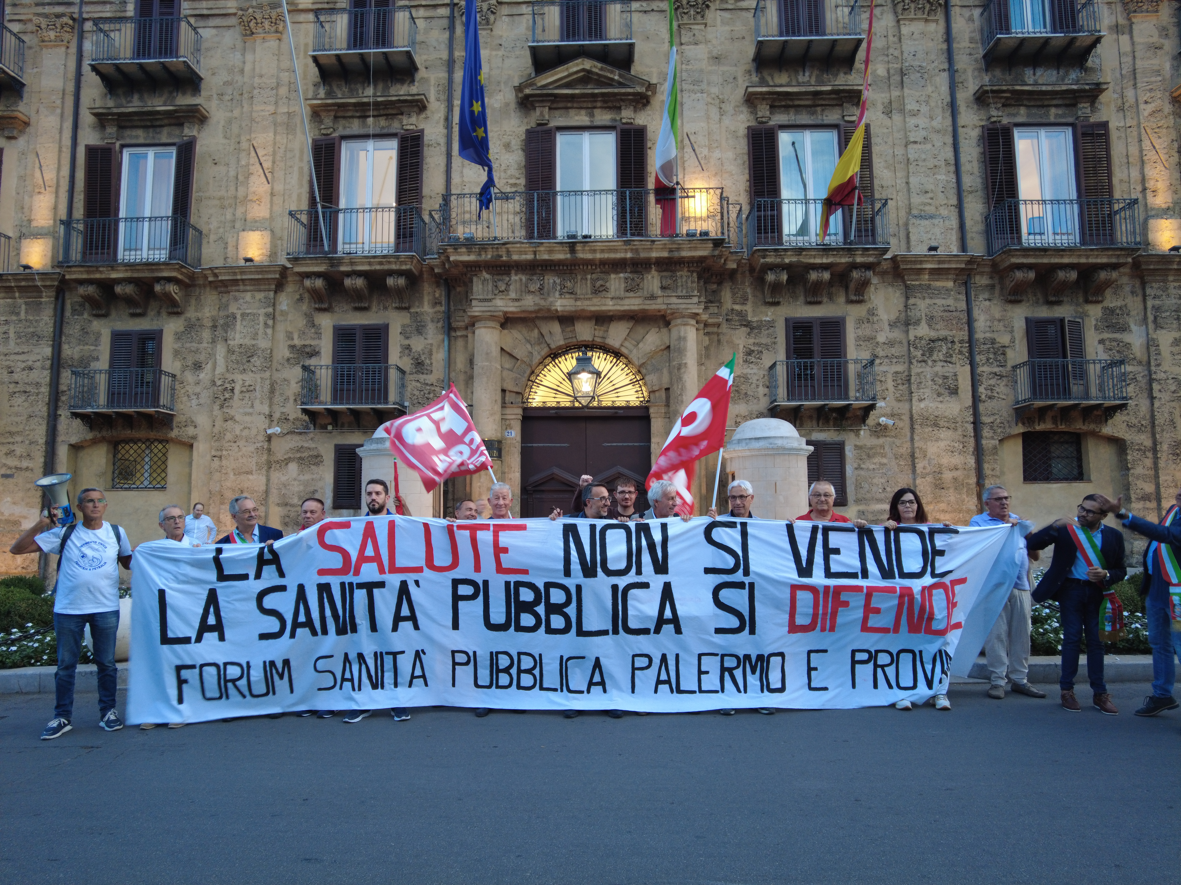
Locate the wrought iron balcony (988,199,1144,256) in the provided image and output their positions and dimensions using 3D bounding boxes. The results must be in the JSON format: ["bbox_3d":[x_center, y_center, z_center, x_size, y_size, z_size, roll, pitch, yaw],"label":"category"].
[{"bbox_3d":[10.065,-4.491,14.579,2.766,1.065,0.820,-1,-5,2],"label":"wrought iron balcony"}]

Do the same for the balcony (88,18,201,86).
[{"bbox_3d":[-10.229,-9.011,15.788,2.281,1.162,0.720,-1,-5,2],"label":"balcony"}]

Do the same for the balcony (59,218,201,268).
[{"bbox_3d":[-11.053,-4.702,16.385,2.900,1.100,0.800,0,-5,2],"label":"balcony"}]

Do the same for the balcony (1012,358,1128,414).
[{"bbox_3d":[10.797,-1.297,15.374,2.091,1.038,0.660,0,-5,2],"label":"balcony"}]

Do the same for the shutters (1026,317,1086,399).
[{"bbox_3d":[10.779,-1.916,15.641,1.311,2.017,0.360,0,-5,2],"label":"shutters"}]

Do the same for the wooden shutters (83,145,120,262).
[{"bbox_3d":[-12.199,-5.880,16.873,0.824,3.159,0.080,0,-5,2],"label":"wooden shutters"}]

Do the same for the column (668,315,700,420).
[{"bbox_3d":[2.148,-0.277,15.520,0.748,5.502,0.748,0,-5,2],"label":"column"}]

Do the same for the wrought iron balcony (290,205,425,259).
[{"bbox_3d":[-5.110,-4.448,15.030,2.809,1.090,0.880,-1,-5,2],"label":"wrought iron balcony"}]

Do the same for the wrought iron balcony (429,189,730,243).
[{"bbox_3d":[-0.153,-4.523,14.577,5.831,1.108,1.420,-1,-5,2],"label":"wrought iron balcony"}]

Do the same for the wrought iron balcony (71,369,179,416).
[{"bbox_3d":[-10.271,-1.069,15.086,1.983,0.943,0.660,-1,-5,2],"label":"wrought iron balcony"}]

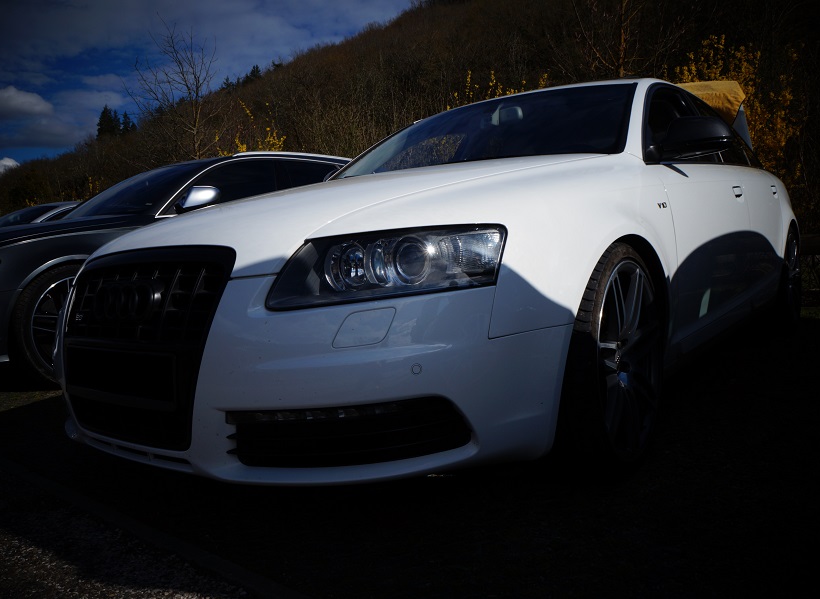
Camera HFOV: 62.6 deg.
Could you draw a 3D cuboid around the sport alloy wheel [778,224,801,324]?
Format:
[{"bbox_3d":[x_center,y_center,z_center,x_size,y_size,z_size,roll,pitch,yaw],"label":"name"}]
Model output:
[{"bbox_3d":[2.226,-0.128,4.152,0.250,0.670,0.670,0,6,38],"label":"sport alloy wheel"}]

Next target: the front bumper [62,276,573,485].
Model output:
[{"bbox_3d":[-0.538,0.148,1.839,1.850,0.440,0.605,0,6,38],"label":"front bumper"}]

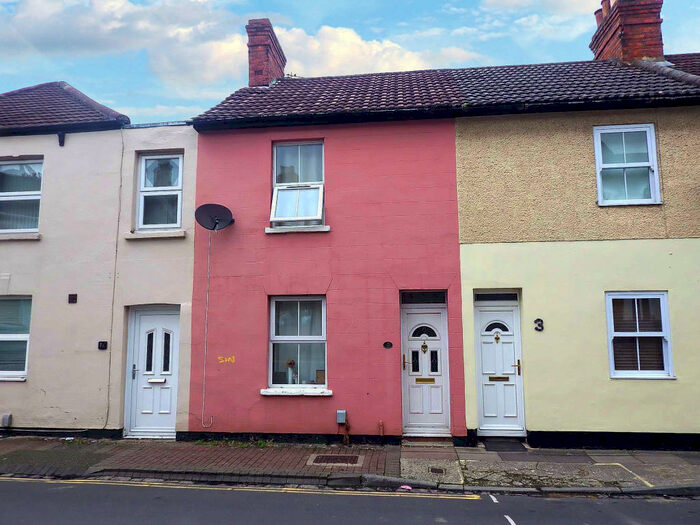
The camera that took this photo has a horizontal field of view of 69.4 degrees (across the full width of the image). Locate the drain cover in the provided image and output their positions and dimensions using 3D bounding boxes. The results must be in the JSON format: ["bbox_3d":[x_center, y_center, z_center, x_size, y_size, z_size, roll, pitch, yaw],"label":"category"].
[{"bbox_3d":[-0.182,2.810,7.133,0.614,0.035,0.453,-1,-7,6],"label":"drain cover"}]

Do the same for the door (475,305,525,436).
[{"bbox_3d":[2.361,1.699,7.975,0.741,2.008,0.081,-1,-7,6],"label":"door"}]

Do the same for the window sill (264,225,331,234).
[{"bbox_3d":[-0.863,-0.537,8.517,1.108,0.094,0.181,-1,-7,6],"label":"window sill"}]

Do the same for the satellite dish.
[{"bbox_3d":[-2.243,-0.754,8.398,0.600,0.500,0.420,3,-18,-22],"label":"satellite dish"}]

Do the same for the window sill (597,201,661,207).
[{"bbox_3d":[4.375,-0.908,7.938,0.973,0.052,0.111,-1,-7,6],"label":"window sill"}]

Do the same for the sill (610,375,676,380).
[{"bbox_3d":[4.395,1.732,7.606,0.941,0.052,0.111,-1,-7,6],"label":"sill"}]

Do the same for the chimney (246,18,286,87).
[{"bbox_3d":[-2.083,-4.875,12.753,0.584,1.712,1.611,-1,-7,6],"label":"chimney"}]

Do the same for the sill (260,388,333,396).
[{"bbox_3d":[-0.846,2.090,8.187,1.183,0.096,0.181,-1,-7,6],"label":"sill"}]

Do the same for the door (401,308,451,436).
[{"bbox_3d":[1.210,1.740,8.104,0.753,2.018,0.081,-1,-7,6],"label":"door"}]

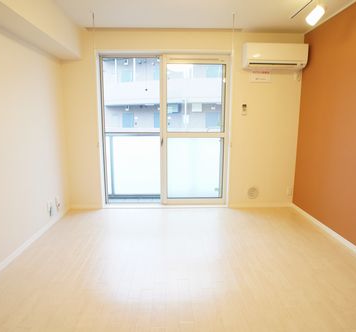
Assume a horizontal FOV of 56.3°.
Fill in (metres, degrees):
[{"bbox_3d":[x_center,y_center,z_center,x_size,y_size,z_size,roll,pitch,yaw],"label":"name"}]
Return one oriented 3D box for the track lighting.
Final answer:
[{"bbox_3d":[1.286,-1.400,3.107,0.100,0.170,0.090,42,0,-12],"label":"track lighting"}]

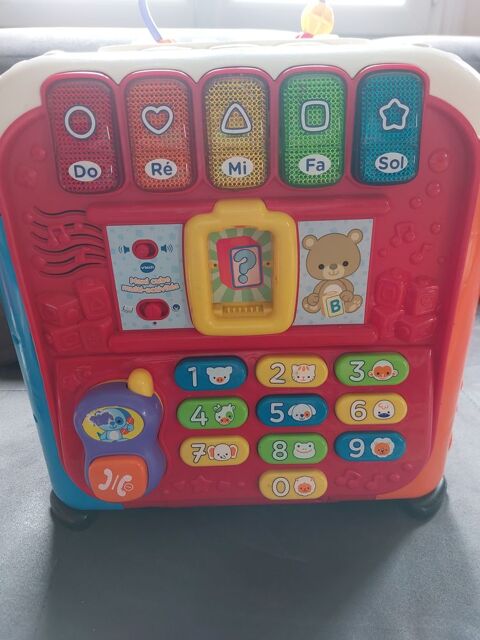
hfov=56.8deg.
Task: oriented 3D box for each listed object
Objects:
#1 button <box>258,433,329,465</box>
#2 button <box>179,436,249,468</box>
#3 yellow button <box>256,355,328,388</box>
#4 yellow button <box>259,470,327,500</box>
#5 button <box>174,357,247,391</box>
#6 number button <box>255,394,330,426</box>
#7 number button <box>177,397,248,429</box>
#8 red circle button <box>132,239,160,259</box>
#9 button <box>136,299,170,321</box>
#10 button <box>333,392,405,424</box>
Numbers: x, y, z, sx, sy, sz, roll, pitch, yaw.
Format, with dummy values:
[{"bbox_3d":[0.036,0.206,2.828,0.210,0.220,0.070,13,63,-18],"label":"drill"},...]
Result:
[{"bbox_3d":[0.042,0.101,0.348,0.055,0.022,0.009,-2,16,0],"label":"button"},{"bbox_3d":[-0.019,0.104,0.349,0.055,0.022,0.009,-2,16,0],"label":"button"},{"bbox_3d":[0.040,0.039,0.334,0.054,0.023,0.009,-2,16,0],"label":"yellow button"},{"bbox_3d":[0.043,0.132,0.356,0.054,0.022,0.009,-2,16,0],"label":"yellow button"},{"bbox_3d":[-0.021,0.041,0.334,0.055,0.024,0.009,-2,16,0],"label":"button"},{"bbox_3d":[0.040,0.070,0.341,0.055,0.023,0.009,-2,16,0],"label":"number button"},{"bbox_3d":[-0.021,0.072,0.342,0.055,0.023,0.009,-2,16,0],"label":"number button"},{"bbox_3d":[-0.066,-0.049,0.309,0.018,0.014,0.010,-2,18,0],"label":"red circle button"},{"bbox_3d":[-0.063,-0.007,0.321,0.025,0.016,0.010,-2,18,0],"label":"button"},{"bbox_3d":[0.101,0.069,0.341,0.054,0.023,0.009,-2,16,0],"label":"button"}]

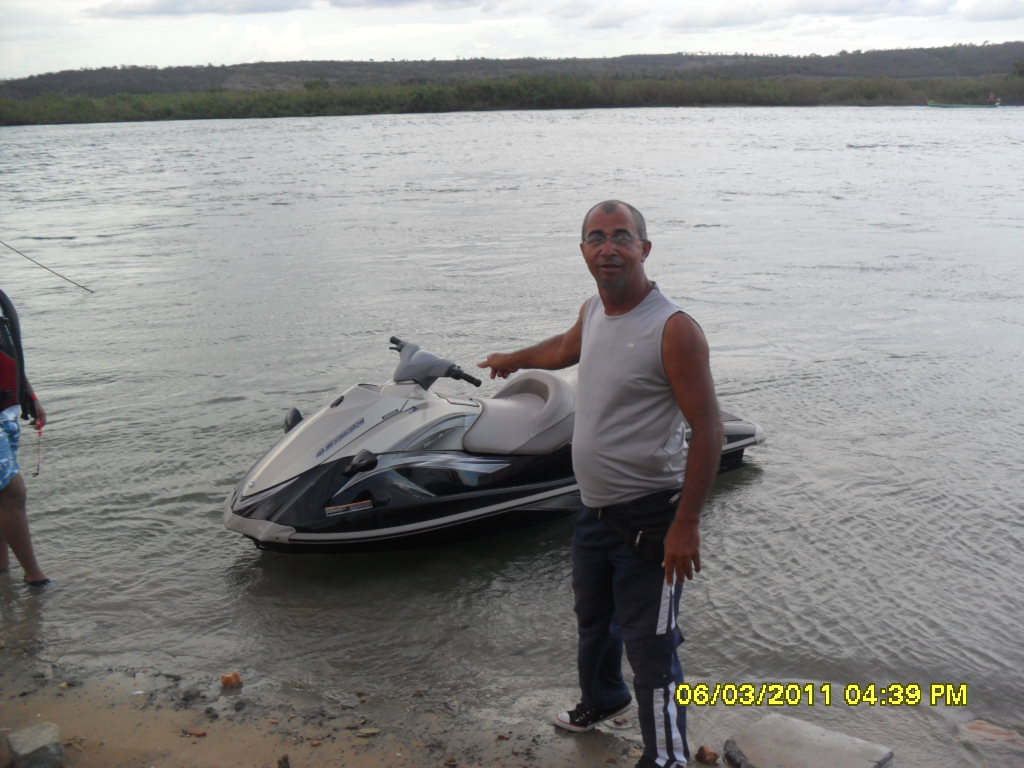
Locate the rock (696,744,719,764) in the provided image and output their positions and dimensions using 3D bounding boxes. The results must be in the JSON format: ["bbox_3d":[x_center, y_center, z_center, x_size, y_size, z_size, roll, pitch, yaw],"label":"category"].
[{"bbox_3d":[0.623,1.181,3.300,0.070,0.050,0.058,0,16,0],"label":"rock"}]

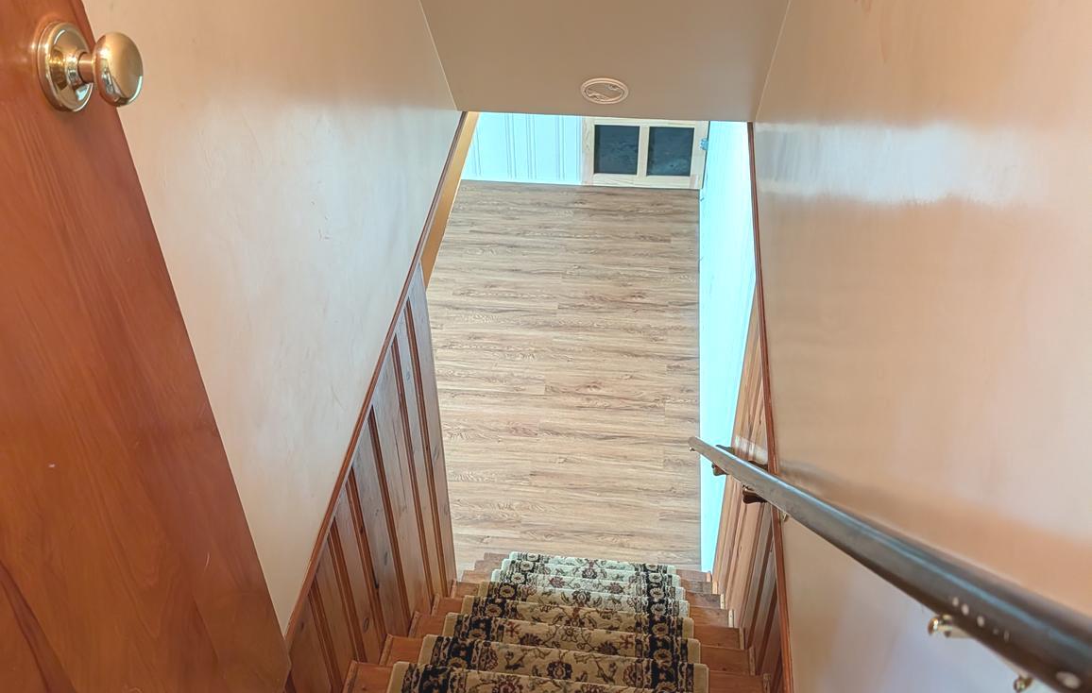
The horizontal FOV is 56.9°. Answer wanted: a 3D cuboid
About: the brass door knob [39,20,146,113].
[{"bbox_3d":[-0.342,-0.213,0.772,0.059,0.067,0.067,3,40,4],"label":"brass door knob"}]

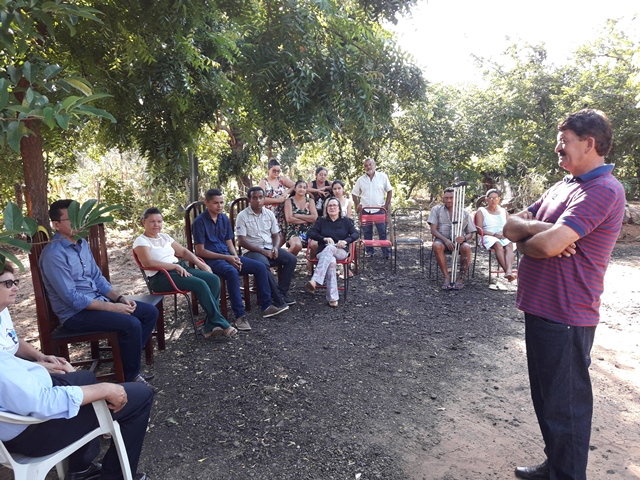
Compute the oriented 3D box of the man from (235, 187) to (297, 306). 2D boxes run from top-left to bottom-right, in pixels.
[{"bbox_3d":[-0.570,0.024,5.764,0.520,1.230,0.830,-4,8,-30],"label":"man"}]

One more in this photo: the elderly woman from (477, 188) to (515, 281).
[{"bbox_3d":[2.368,-0.080,7.001,0.480,1.210,0.700,-1,7,-10],"label":"elderly woman"}]

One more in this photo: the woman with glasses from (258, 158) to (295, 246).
[{"bbox_3d":[-0.580,-0.273,6.766,0.560,1.580,0.420,-1,7,-11],"label":"woman with glasses"}]

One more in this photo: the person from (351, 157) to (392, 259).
[{"bbox_3d":[0.820,-0.493,8.301,0.570,1.650,0.350,1,7,11],"label":"person"}]

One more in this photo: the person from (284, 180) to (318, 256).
[{"bbox_3d":[-0.268,-0.184,7.696,0.500,1.330,0.750,-1,7,-6],"label":"person"}]

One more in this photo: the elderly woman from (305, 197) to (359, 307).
[{"bbox_3d":[0.169,0.086,6.037,0.600,1.190,0.800,1,7,6],"label":"elderly woman"}]

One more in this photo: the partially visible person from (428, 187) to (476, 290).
[{"bbox_3d":[1.610,-0.045,6.421,0.530,1.210,0.700,0,7,3],"label":"partially visible person"}]

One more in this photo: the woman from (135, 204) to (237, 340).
[{"bbox_3d":[-1.202,0.274,4.687,0.820,1.140,0.560,3,8,24],"label":"woman"}]

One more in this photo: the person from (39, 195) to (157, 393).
[{"bbox_3d":[-1.440,0.362,3.426,0.770,1.270,0.510,1,7,12],"label":"person"}]

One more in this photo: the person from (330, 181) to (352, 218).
[{"bbox_3d":[0.300,-0.131,6.884,0.450,1.270,0.720,0,7,-3],"label":"person"}]

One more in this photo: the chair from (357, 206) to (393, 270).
[{"bbox_3d":[0.839,0.001,7.865,0.450,0.920,0.480,-1,7,-5],"label":"chair"}]

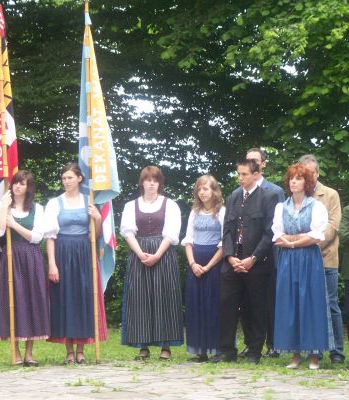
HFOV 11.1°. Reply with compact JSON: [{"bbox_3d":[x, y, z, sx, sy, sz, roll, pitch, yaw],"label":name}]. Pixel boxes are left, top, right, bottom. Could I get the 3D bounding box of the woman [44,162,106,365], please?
[{"bbox_3d":[-0.845,0.544,15.450,0.500,1.732,0.400,0,1,14],"label":"woman"}]

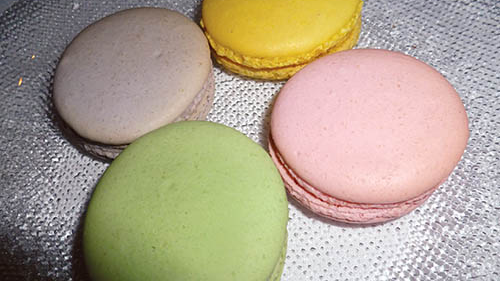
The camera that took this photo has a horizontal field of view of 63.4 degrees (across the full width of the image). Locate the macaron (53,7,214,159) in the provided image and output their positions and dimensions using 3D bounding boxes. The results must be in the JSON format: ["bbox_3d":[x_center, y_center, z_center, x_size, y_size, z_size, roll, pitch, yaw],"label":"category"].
[{"bbox_3d":[-0.033,-0.017,0.117,0.046,0.023,0.046,-5,60,8],"label":"macaron"}]

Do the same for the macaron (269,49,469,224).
[{"bbox_3d":[0.028,-0.003,0.099,0.045,0.022,0.045,-4,56,6],"label":"macaron"}]

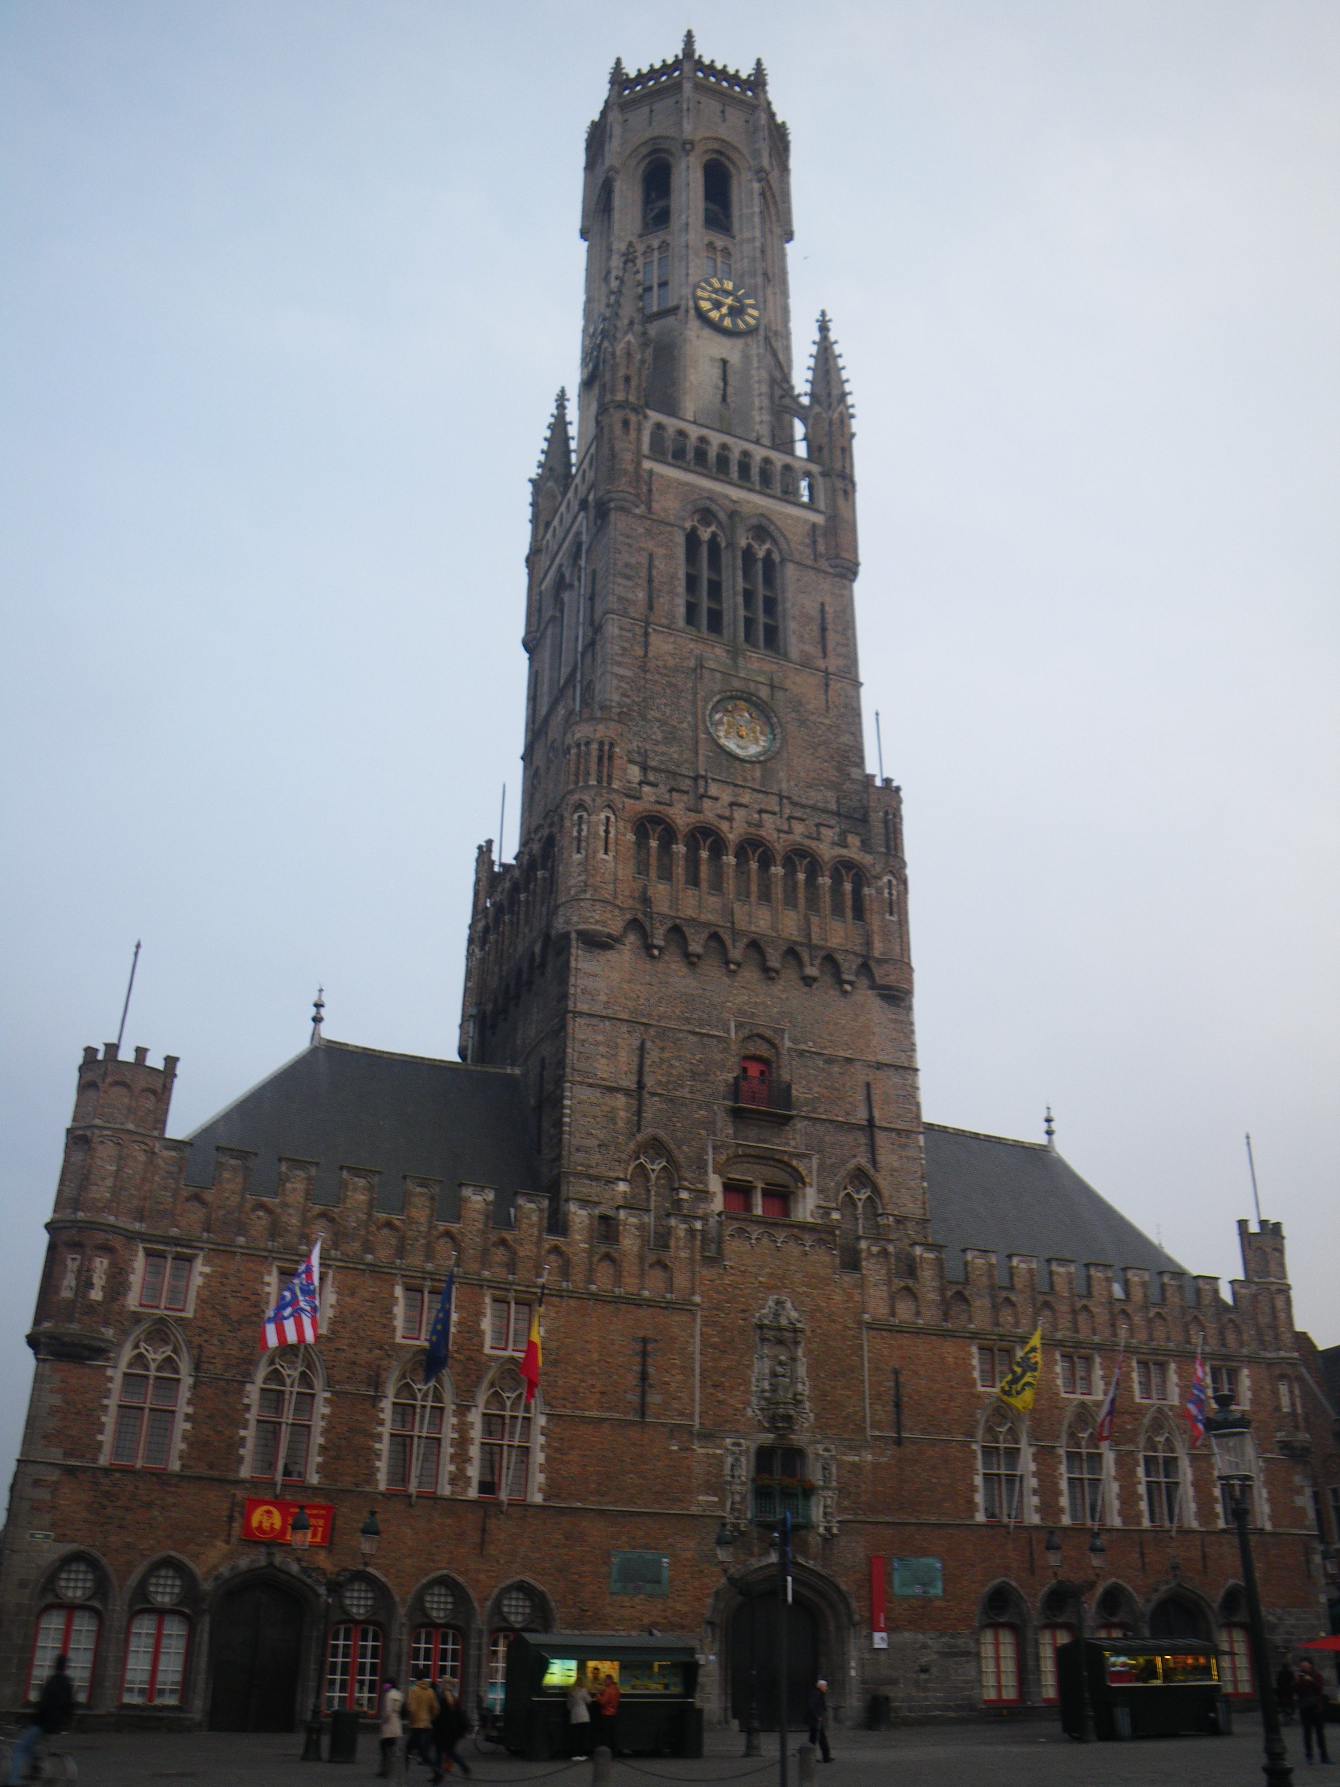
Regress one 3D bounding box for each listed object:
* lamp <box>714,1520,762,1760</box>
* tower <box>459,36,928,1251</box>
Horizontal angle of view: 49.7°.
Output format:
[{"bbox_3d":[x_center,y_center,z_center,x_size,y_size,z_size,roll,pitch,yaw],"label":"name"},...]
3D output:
[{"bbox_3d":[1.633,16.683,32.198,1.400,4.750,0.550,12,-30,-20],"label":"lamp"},{"bbox_3d":[0.398,-12.423,66.521,14.400,81.000,14.200,12,-30,-20],"label":"tower"}]

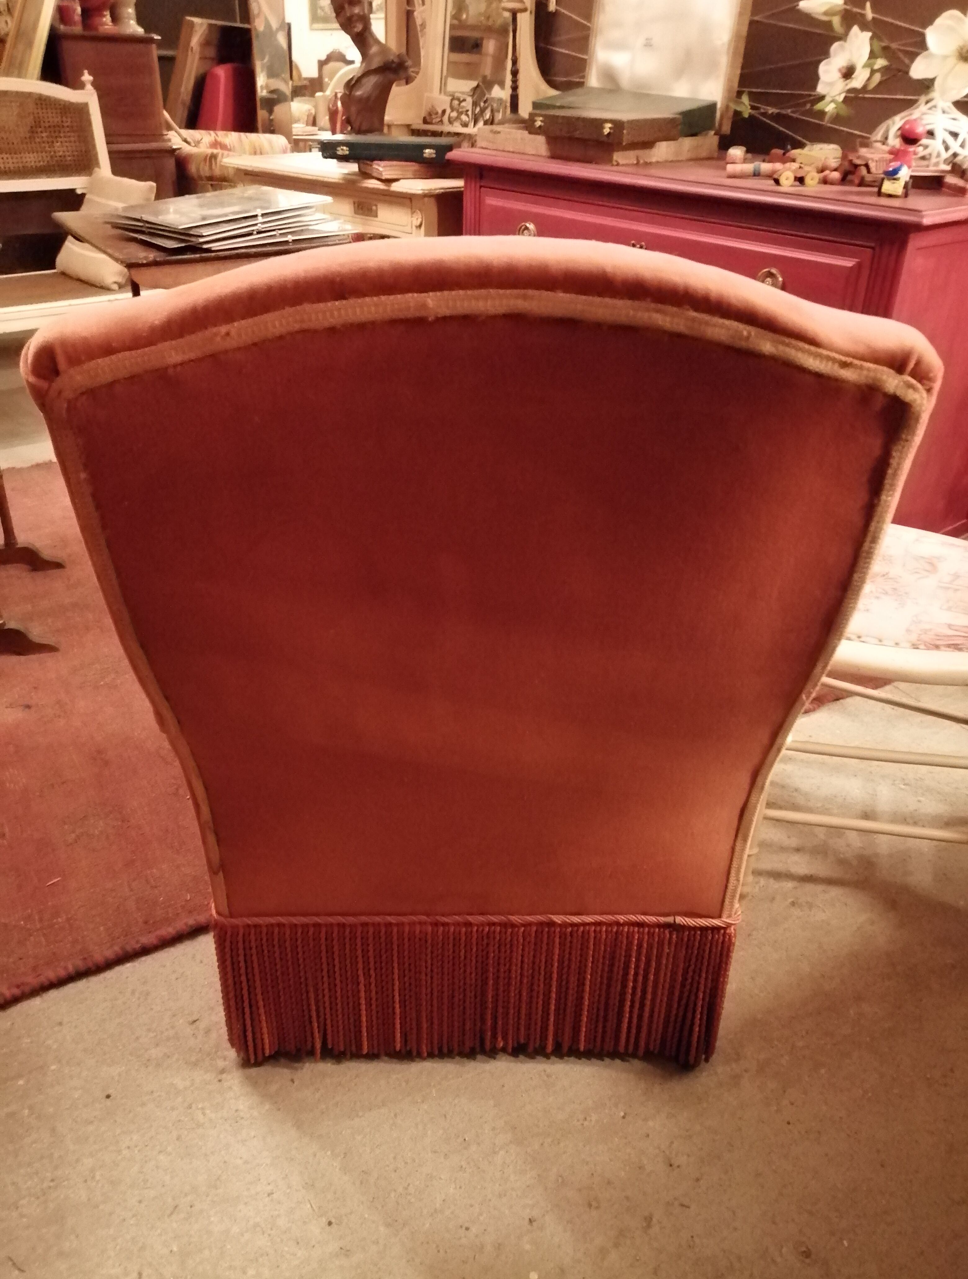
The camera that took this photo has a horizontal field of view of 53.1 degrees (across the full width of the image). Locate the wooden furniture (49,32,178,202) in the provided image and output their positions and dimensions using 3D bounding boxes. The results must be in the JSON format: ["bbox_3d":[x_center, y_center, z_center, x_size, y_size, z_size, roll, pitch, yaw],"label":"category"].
[{"bbox_3d":[-1.454,-1.871,4.046,0.376,1.115,0.850,-8,33,-15],"label":"wooden furniture"}]

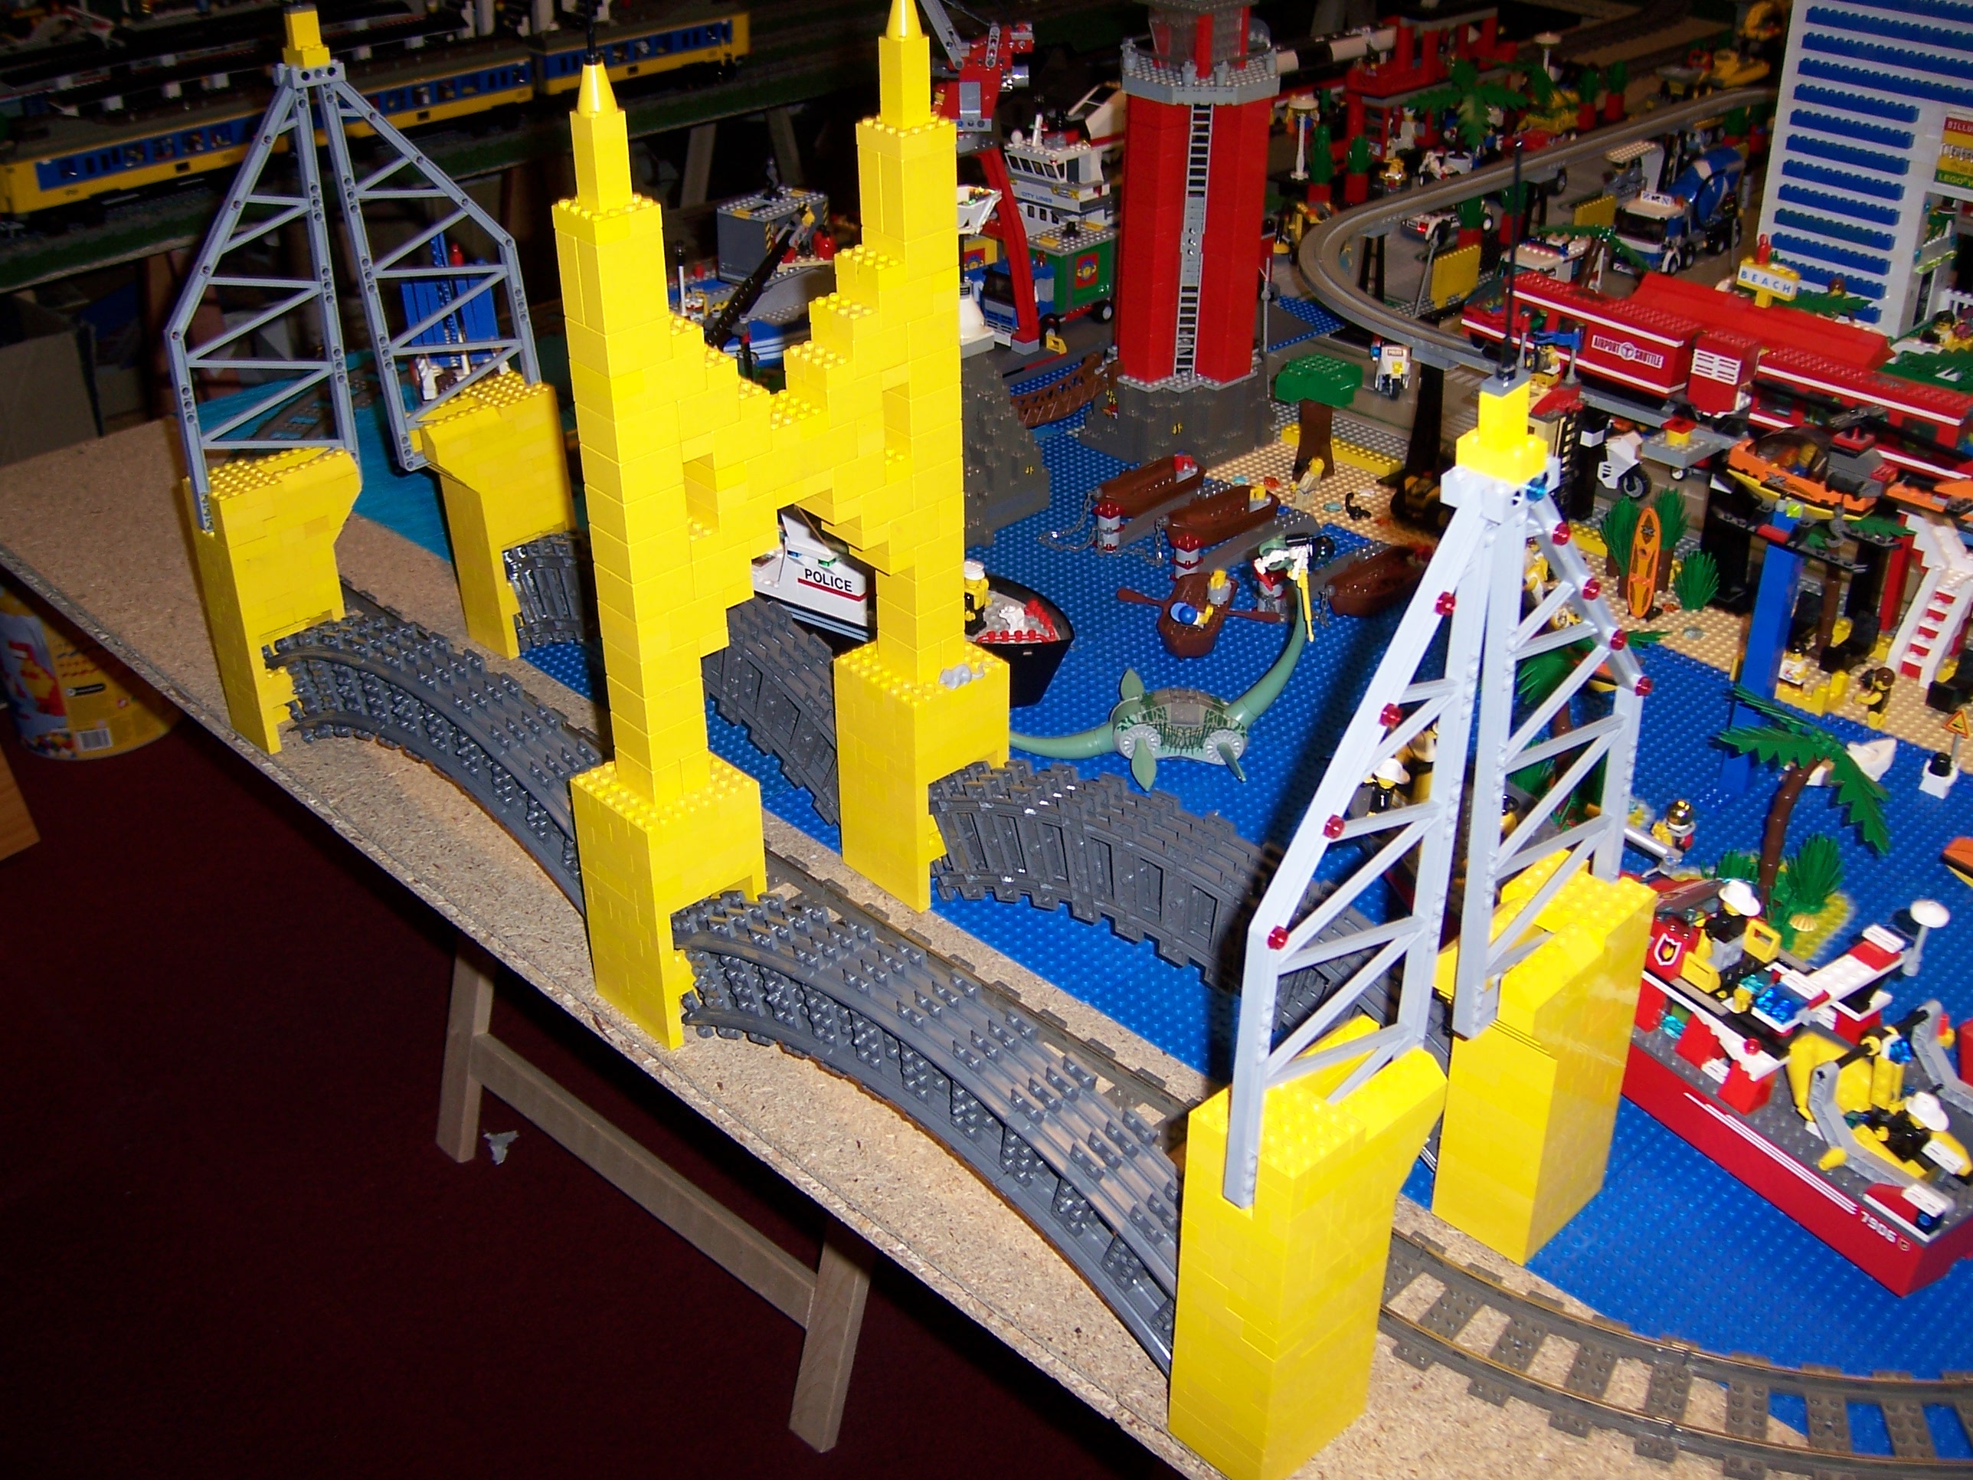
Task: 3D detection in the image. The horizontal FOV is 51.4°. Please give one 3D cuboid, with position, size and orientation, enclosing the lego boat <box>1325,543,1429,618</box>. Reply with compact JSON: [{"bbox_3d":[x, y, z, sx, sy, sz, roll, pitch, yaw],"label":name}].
[{"bbox_3d":[0.267,-0.105,1.382,0.091,0.020,0.040,-27,40,-36],"label":"lego boat"}]

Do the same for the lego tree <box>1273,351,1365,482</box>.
[{"bbox_3d":[0.248,-0.241,1.540,0.050,0.086,0.050,-27,40,-36],"label":"lego tree"}]

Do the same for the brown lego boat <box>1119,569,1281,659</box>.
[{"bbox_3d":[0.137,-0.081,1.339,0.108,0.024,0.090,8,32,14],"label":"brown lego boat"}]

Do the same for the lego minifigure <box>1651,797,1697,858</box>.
[{"bbox_3d":[0.377,0.047,1.117,0.024,0.033,0.017,11,33,19],"label":"lego minifigure"}]

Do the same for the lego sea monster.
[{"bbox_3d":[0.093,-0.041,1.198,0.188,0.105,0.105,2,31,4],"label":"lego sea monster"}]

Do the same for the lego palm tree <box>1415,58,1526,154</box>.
[{"bbox_3d":[0.523,-0.682,2.242,0.125,0.100,0.118,0,31,0],"label":"lego palm tree"}]

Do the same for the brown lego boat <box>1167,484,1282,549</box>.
[{"bbox_3d":[0.169,-0.158,1.471,0.091,0.020,0.040,-27,40,-36],"label":"brown lego boat"}]

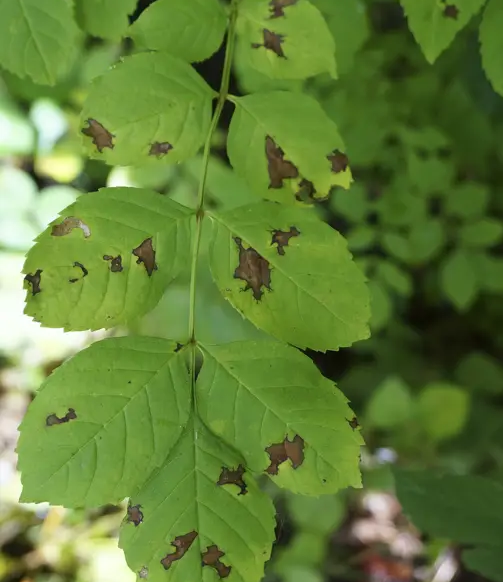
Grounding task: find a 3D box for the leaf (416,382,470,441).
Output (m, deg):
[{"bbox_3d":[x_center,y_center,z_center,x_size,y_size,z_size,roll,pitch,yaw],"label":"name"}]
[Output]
[{"bbox_3d":[0.190,0.119,1.000,0.053,0.018,0.063,0,67,0],"label":"leaf"}]

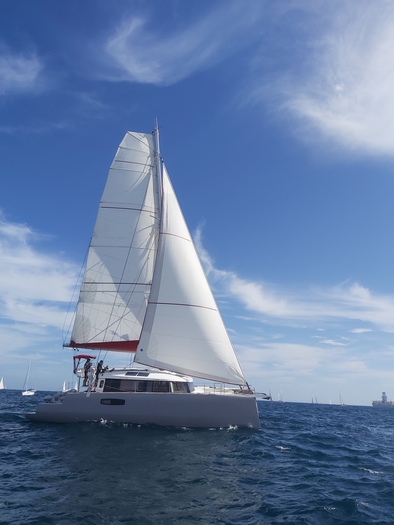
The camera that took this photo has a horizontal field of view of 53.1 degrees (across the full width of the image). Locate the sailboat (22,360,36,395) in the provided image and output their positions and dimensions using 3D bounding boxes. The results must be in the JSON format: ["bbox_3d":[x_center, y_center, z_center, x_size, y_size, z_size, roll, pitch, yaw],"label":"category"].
[{"bbox_3d":[-62.055,43.529,148.877,3.300,12.880,10.200,4,-19,-3],"label":"sailboat"}]

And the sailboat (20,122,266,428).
[{"bbox_3d":[-2.397,0.096,29.651,14.000,22.300,7.800,5,-19,-6],"label":"sailboat"}]

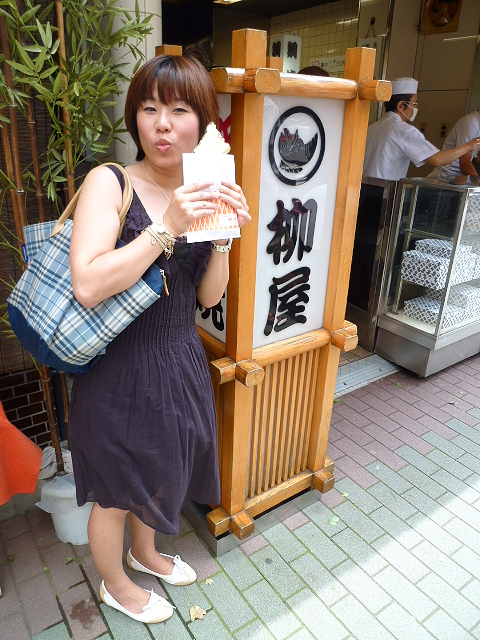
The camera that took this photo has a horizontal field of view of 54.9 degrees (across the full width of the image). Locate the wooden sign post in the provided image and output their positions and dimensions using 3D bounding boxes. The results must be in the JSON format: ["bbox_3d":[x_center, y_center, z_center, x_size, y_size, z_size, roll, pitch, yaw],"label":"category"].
[{"bbox_3d":[0.041,-0.081,1.640,0.585,1.534,0.597,-14,29,-33],"label":"wooden sign post"}]

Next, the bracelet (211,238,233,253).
[{"bbox_3d":[-0.040,-0.169,1.020,0.058,0.018,0.050,6,36,-4],"label":"bracelet"}]

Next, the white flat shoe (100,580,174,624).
[{"bbox_3d":[-0.318,0.885,1.459,0.243,0.064,0.083,11,25,20],"label":"white flat shoe"}]

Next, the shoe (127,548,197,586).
[{"bbox_3d":[-0.260,0.835,1.575,0.243,0.064,0.083,10,25,18],"label":"shoe"}]

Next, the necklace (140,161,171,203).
[{"bbox_3d":[-0.159,-0.298,1.040,0.130,0.120,0.110,-16,29,-35],"label":"necklace"}]

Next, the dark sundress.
[{"bbox_3d":[-0.251,0.091,1.208,0.420,0.940,0.360,-20,32,-41],"label":"dark sundress"}]

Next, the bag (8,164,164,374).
[{"bbox_3d":[-0.351,-0.119,1.070,0.370,0.440,0.190,33,9,21],"label":"bag"}]

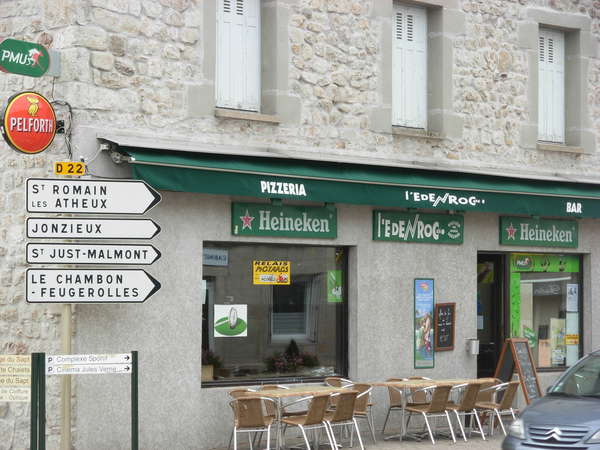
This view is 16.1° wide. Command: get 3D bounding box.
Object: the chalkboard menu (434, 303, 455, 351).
[{"bbox_3d":[2.072,1.453,30.148,0.035,0.676,0.438,-1,-3,42],"label":"chalkboard menu"}]

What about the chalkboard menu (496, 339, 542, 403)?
[{"bbox_3d":[3.013,2.216,29.398,0.840,1.260,0.570,-1,-2,31],"label":"chalkboard menu"}]

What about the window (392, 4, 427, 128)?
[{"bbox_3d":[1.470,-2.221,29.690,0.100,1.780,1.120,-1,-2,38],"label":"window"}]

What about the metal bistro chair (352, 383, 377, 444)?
[{"bbox_3d":[0.628,2.443,27.529,0.550,0.730,0.570,-1,-3,42],"label":"metal bistro chair"}]

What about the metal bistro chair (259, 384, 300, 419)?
[{"bbox_3d":[-0.192,2.375,26.448,0.570,0.750,0.550,-1,-2,38],"label":"metal bistro chair"}]

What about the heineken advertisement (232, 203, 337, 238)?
[{"bbox_3d":[-0.204,-0.058,27.620,0.050,0.420,2.021,-1,-3,42],"label":"heineken advertisement"}]

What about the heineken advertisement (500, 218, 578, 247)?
[{"bbox_3d":[3.597,0.110,31.871,0.050,0.420,2.021,-1,-3,42],"label":"heineken advertisement"}]

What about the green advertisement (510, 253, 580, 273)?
[{"bbox_3d":[3.743,0.585,32.369,0.030,0.280,1.980,-1,-2,38],"label":"green advertisement"}]

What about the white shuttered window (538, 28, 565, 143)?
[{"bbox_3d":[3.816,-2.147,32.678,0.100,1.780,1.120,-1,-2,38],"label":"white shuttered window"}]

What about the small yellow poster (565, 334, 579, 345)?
[{"bbox_3d":[4.218,1.774,32.826,0.010,0.152,0.378,-1,-3,42],"label":"small yellow poster"}]

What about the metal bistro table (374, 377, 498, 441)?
[{"bbox_3d":[1.763,2.480,28.368,0.700,0.725,2.100,-1,-3,42],"label":"metal bistro table"}]

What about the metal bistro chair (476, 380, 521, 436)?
[{"bbox_3d":[2.671,2.503,28.981,0.570,0.730,0.550,-1,-2,31],"label":"metal bistro chair"}]

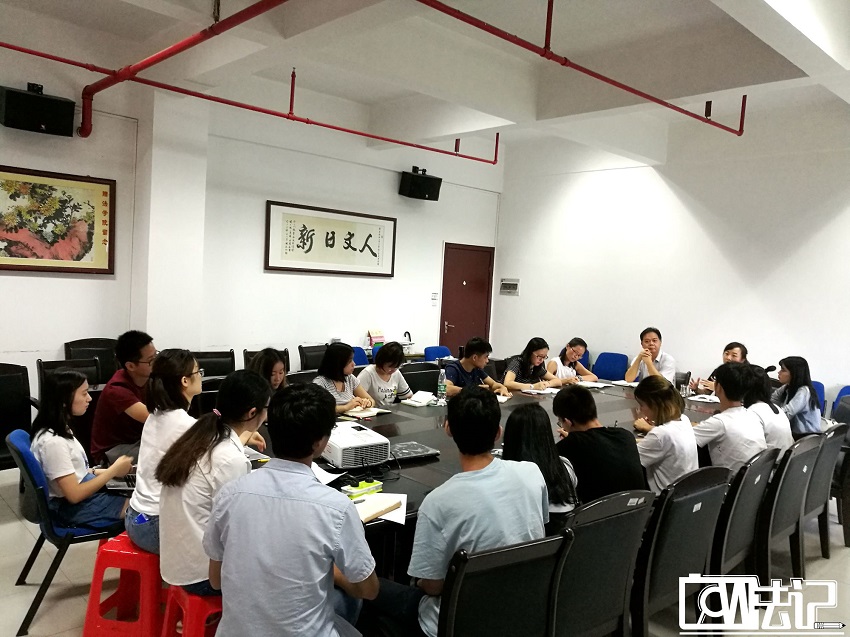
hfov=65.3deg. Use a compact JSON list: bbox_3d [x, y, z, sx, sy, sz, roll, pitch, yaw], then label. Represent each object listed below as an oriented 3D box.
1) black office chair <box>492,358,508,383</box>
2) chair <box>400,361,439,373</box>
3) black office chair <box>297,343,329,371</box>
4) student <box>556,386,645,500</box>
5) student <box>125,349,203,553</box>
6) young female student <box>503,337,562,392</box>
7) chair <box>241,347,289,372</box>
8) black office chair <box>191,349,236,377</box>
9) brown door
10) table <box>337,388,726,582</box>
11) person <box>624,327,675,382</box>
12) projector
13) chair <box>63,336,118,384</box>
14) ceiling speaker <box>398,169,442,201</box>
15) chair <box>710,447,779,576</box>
[{"bbox_3d":[0.945,0.833,6.156,0.550,0.870,0.600,0,6,-43],"label":"black office chair"},{"bbox_3d":[0.114,0.864,5.232,0.540,0.930,0.600,0,6,-43],"label":"chair"},{"bbox_3d":[-0.943,0.718,6.640,0.580,0.870,0.520,8,6,42],"label":"black office chair"},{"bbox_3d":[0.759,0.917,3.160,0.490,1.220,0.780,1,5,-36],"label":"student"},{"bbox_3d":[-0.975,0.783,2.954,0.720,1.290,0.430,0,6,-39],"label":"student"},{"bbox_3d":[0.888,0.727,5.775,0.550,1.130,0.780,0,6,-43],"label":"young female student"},{"bbox_3d":[-1.302,0.721,5.773,0.520,0.870,0.580,1,5,-36],"label":"chair"},{"bbox_3d":[-1.698,0.721,5.434,0.520,0.870,0.580,0,6,-43],"label":"black office chair"},{"bbox_3d":[0.535,0.048,8.895,0.960,2.058,0.090,0,6,-42],"label":"brown door"},{"bbox_3d":[0.775,1.013,4.366,4.500,0.750,1.640,0,6,-43],"label":"table"},{"bbox_3d":[2.108,0.728,6.227,0.520,1.310,0.820,7,5,35],"label":"person"},{"bbox_3d":[-0.377,0.627,3.285,0.280,0.110,0.360,1,5,-36],"label":"projector"},{"bbox_3d":[-2.781,0.629,5.692,0.570,0.880,0.600,0,6,-43],"label":"chair"},{"bbox_3d":[-0.055,-1.605,8.088,0.440,0.280,0.290,2,19,-26],"label":"ceiling speaker"},{"bbox_3d":[1.471,1.059,3.497,0.570,0.870,0.600,0,6,-43],"label":"chair"}]

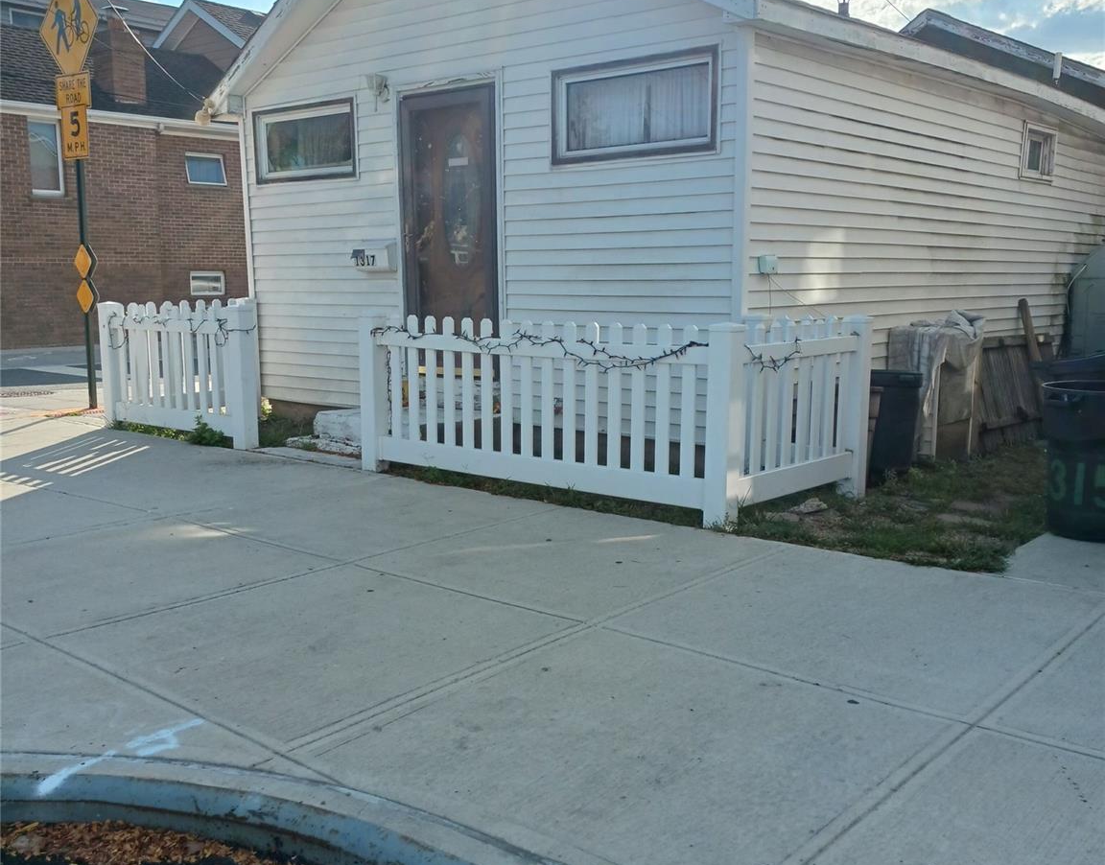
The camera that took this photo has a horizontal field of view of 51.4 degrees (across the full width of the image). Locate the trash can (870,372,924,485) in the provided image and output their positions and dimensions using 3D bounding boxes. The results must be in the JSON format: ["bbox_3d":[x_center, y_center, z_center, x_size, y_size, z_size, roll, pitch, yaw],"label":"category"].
[{"bbox_3d":[1.819,-0.049,6.617,0.530,0.630,0.480,4,9,25],"label":"trash can"}]

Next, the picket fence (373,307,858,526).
[{"bbox_3d":[0.235,-0.182,6.408,2.640,0.935,1.170,7,11,42],"label":"picket fence"}]

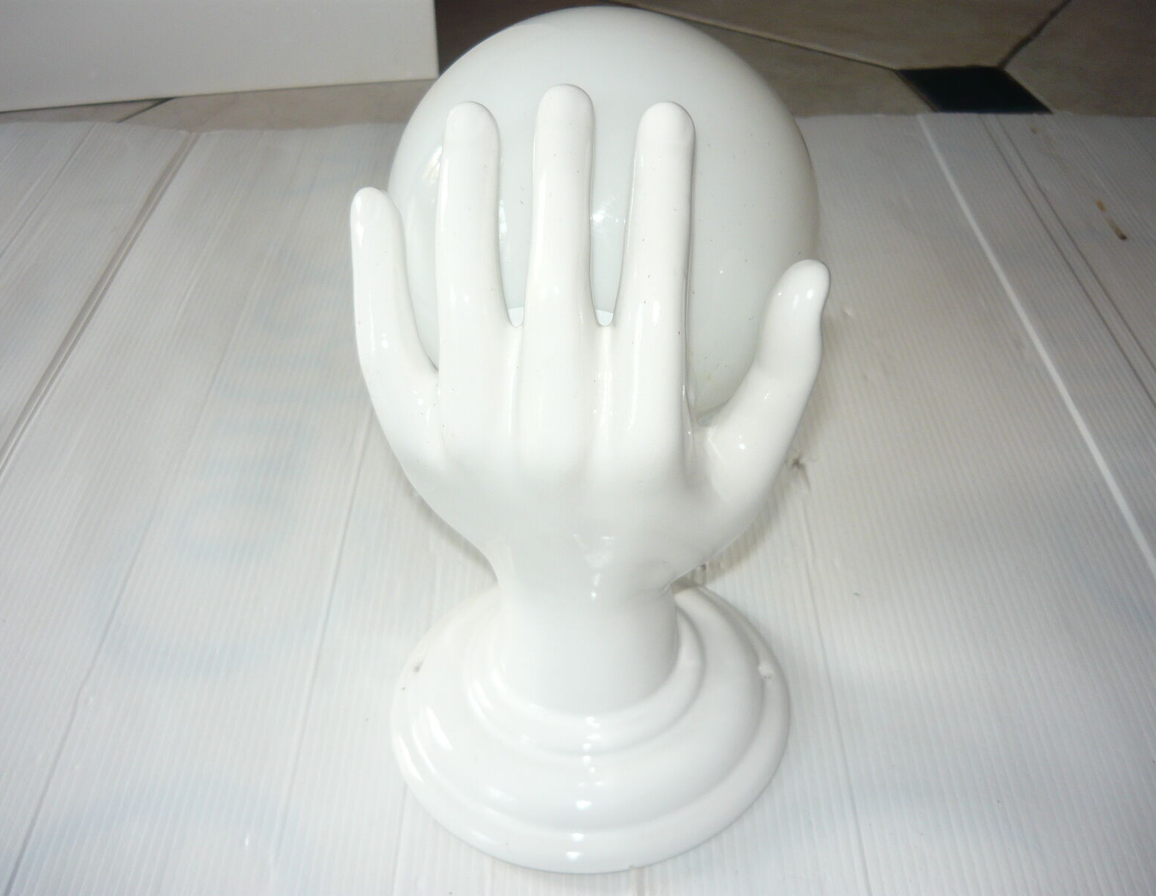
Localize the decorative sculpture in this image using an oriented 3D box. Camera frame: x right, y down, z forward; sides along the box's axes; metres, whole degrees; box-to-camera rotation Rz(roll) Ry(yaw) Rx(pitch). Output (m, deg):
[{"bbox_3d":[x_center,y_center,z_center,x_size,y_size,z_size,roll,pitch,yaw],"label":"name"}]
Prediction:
[{"bbox_3d":[0.007,-0.023,0.373,0.148,0.206,0.239,0,40,0],"label":"decorative sculpture"}]

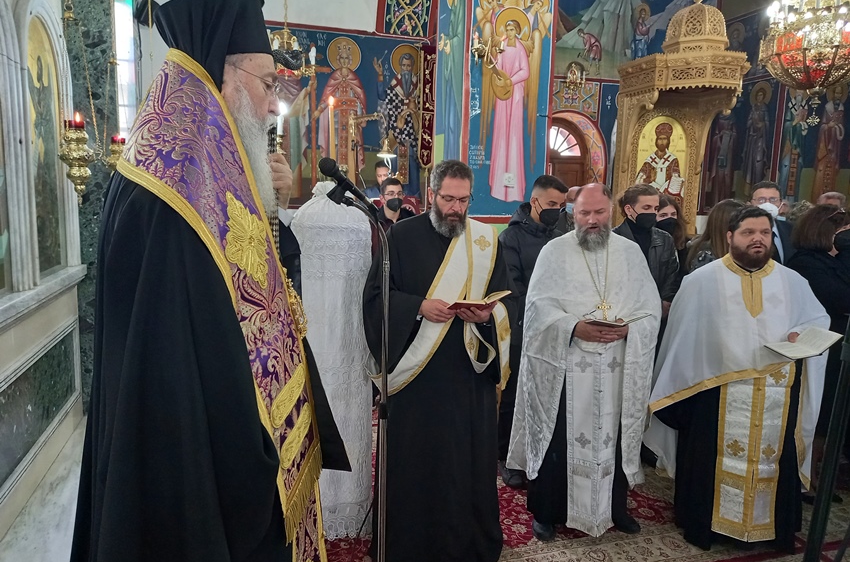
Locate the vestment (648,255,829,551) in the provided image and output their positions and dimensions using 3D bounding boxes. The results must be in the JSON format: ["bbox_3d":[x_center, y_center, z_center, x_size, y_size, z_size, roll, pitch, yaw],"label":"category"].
[{"bbox_3d":[1.546,0.454,3.029,0.759,1.650,0.526,4,8,14],"label":"vestment"}]

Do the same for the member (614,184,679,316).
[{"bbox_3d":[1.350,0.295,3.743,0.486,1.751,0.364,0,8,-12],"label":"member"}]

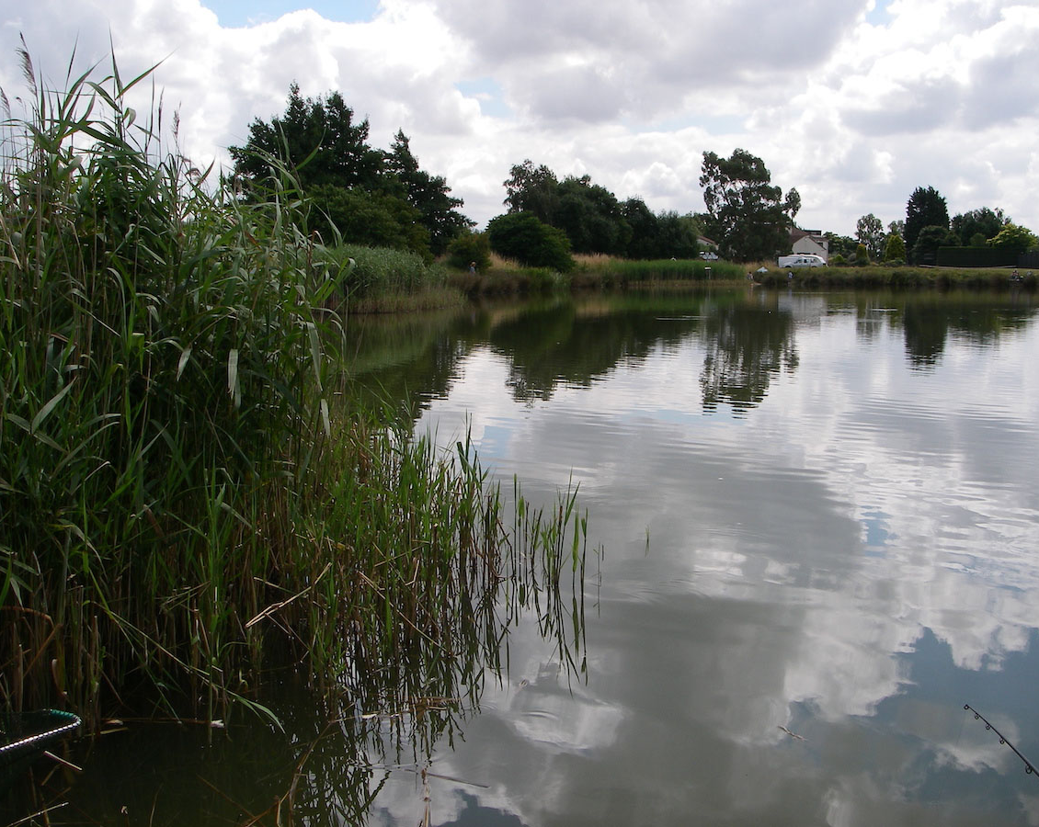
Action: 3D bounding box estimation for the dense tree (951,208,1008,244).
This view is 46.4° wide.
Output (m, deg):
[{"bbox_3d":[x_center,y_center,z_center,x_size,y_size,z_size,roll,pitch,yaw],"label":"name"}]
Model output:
[{"bbox_3d":[58.774,-22.932,154.584,7.766,6.967,6.989,0,7,0],"label":"dense tree"}]

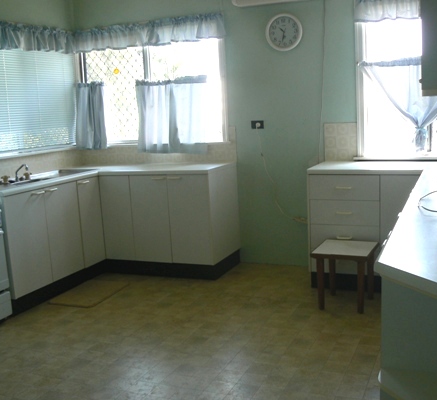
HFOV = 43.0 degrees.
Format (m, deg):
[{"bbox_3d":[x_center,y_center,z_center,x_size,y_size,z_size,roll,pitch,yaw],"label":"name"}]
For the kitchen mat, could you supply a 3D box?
[{"bbox_3d":[-1.001,0.728,4.387,0.375,0.010,0.625,1,10,23],"label":"kitchen mat"}]

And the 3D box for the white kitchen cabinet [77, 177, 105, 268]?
[{"bbox_3d":[-1.329,0.178,4.801,0.570,0.739,0.301,1,10,23],"label":"white kitchen cabinet"}]

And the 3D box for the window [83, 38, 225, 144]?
[{"bbox_3d":[-0.657,-0.984,5.132,1.510,0.932,0.080,1,10,23],"label":"window"}]

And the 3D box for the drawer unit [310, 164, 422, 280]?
[{"bbox_3d":[1.155,0.146,4.229,0.796,0.758,0.590,1,10,23],"label":"drawer unit"}]

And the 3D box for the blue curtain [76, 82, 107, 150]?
[{"bbox_3d":[-1.221,-0.811,5.341,0.365,0.616,0.070,1,10,23],"label":"blue curtain"}]

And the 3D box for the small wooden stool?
[{"bbox_3d":[0.875,0.524,3.789,0.365,0.402,0.400,1,10,23],"label":"small wooden stool"}]

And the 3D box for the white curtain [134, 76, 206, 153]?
[{"bbox_3d":[-0.424,-0.759,5.006,0.725,0.666,0.070,1,10,23],"label":"white curtain"}]

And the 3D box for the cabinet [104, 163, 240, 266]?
[{"bbox_3d":[-0.410,0.099,4.886,1.030,0.771,0.590,1,10,23],"label":"cabinet"}]

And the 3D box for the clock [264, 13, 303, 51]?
[{"bbox_3d":[0.539,-1.362,4.520,0.300,0.300,0.045,1,10,23],"label":"clock"}]

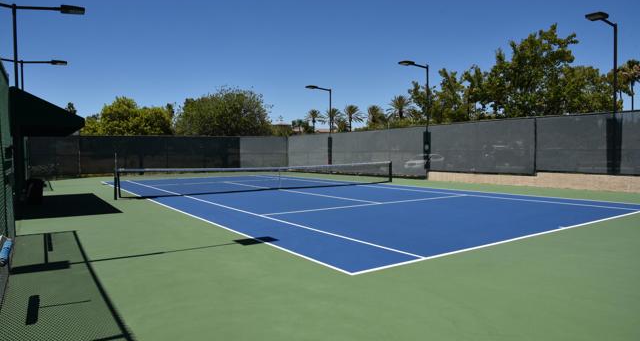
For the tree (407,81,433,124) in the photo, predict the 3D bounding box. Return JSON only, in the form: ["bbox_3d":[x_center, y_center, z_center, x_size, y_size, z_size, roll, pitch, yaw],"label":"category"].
[{"bbox_3d":[8.480,-3.783,36.158,2.280,7.290,2.280,0,3,13],"label":"tree"}]

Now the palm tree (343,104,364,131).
[{"bbox_3d":[7.401,-8.404,92.258,4.960,11.880,4.960,0,2,5],"label":"palm tree"}]

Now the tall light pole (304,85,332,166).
[{"bbox_3d":[-0.055,-2.972,31.680,2.350,6.500,0.420,-2,3,-34],"label":"tall light pole"}]

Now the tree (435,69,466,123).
[{"bbox_3d":[9.216,-3.534,30.150,2.580,7.140,2.580,0,3,17],"label":"tree"}]

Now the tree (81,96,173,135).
[{"bbox_3d":[-18.097,-3.419,40.153,8.620,7.040,7.330,-2,3,-24],"label":"tree"}]

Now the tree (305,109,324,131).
[{"bbox_3d":[-1.161,-8.906,105.256,5.420,12.220,5.420,-1,2,-1],"label":"tree"}]

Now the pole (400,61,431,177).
[{"bbox_3d":[5.151,-2.656,23.285,2.290,6.430,0.380,-2,3,-34],"label":"pole"}]

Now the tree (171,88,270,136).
[{"bbox_3d":[-9.452,-4.114,42.170,9.410,8.120,9.410,-1,2,-13],"label":"tree"}]

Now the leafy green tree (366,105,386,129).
[{"bbox_3d":[11.717,-7.824,88.238,4.120,10.970,4.120,0,3,8],"label":"leafy green tree"}]

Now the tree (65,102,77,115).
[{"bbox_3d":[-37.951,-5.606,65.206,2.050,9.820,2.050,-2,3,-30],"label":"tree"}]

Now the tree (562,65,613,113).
[{"bbox_3d":[15.337,-2.966,24.628,2.910,6.130,2.910,1,3,32],"label":"tree"}]

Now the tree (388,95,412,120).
[{"bbox_3d":[14.602,-7.783,78.253,4.750,11.680,4.750,0,3,11],"label":"tree"}]

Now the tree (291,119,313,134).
[{"bbox_3d":[-3.638,-6.043,85.173,4.370,8.240,4.370,-1,2,-2],"label":"tree"}]

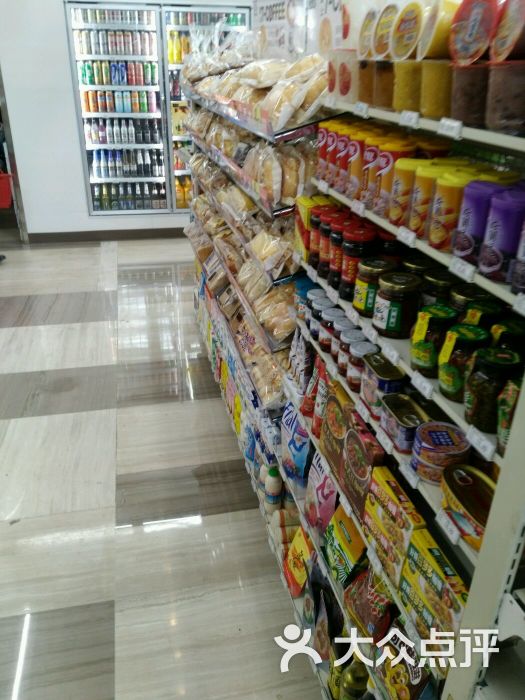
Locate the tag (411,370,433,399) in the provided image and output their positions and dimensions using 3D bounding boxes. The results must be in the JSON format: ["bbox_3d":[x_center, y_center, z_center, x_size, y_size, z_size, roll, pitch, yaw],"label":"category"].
[{"bbox_3d":[0.317,0.069,1.123,0.006,0.028,0.070,9,24,-20],"label":"tag"}]

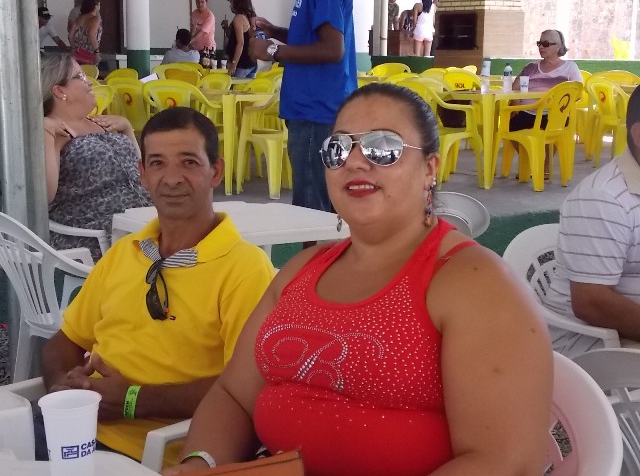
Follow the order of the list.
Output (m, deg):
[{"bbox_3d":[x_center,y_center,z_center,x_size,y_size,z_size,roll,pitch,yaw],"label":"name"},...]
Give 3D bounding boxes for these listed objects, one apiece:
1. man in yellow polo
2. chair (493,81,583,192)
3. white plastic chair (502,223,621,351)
[{"bbox_3d":[-0.400,0.348,2.145,0.540,1.220,0.800,5,11,25],"label":"man in yellow polo"},{"bbox_3d":[1.656,-0.785,8.225,0.530,0.810,0.560,8,13,39],"label":"chair"},{"bbox_3d":[0.801,0.373,3.142,0.550,0.820,0.570,10,14,43],"label":"white plastic chair"}]

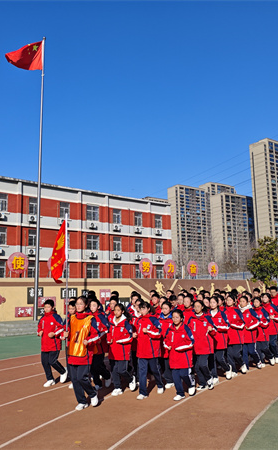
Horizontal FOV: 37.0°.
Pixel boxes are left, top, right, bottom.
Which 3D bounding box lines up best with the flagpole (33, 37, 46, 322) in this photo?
[{"bbox_3d":[-5.024,-2.724,21.198,0.180,14.900,0.180,2,-10,-14],"label":"flagpole"}]

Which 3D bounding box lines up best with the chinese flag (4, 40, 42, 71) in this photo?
[{"bbox_3d":[-6.119,-9.042,22.230,2.000,1.600,0.400,1,-10,-16],"label":"chinese flag"}]

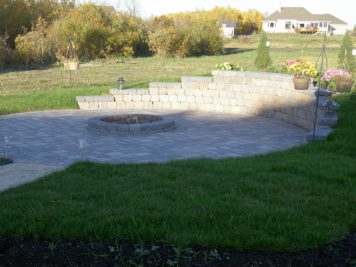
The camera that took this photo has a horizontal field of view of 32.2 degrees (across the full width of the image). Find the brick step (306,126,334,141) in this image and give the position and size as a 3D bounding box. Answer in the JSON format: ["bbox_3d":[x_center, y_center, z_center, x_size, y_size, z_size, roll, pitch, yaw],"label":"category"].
[{"bbox_3d":[2.013,-0.003,8.750,0.350,0.120,0.500,2,10,14],"label":"brick step"}]

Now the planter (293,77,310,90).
[{"bbox_3d":[2.006,-0.801,10.000,0.265,0.200,0.265,0,9,0],"label":"planter"}]

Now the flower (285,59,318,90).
[{"bbox_3d":[2.029,-0.962,10.100,0.480,0.500,0.450,0,9,0],"label":"flower"}]

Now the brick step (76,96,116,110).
[{"bbox_3d":[-1.695,-0.628,12.800,0.790,0.225,0.300,0,9,0],"label":"brick step"}]

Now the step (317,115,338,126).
[{"bbox_3d":[2.217,-0.188,9.150,0.310,0.130,0.420,2,10,14],"label":"step"}]

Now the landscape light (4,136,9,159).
[{"bbox_3d":[-2.165,0.181,7.800,0.055,0.285,0.055,0,9,0],"label":"landscape light"}]

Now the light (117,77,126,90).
[{"bbox_3d":[-1.194,-1.045,13.000,0.160,0.270,0.160,0,9,0],"label":"light"}]

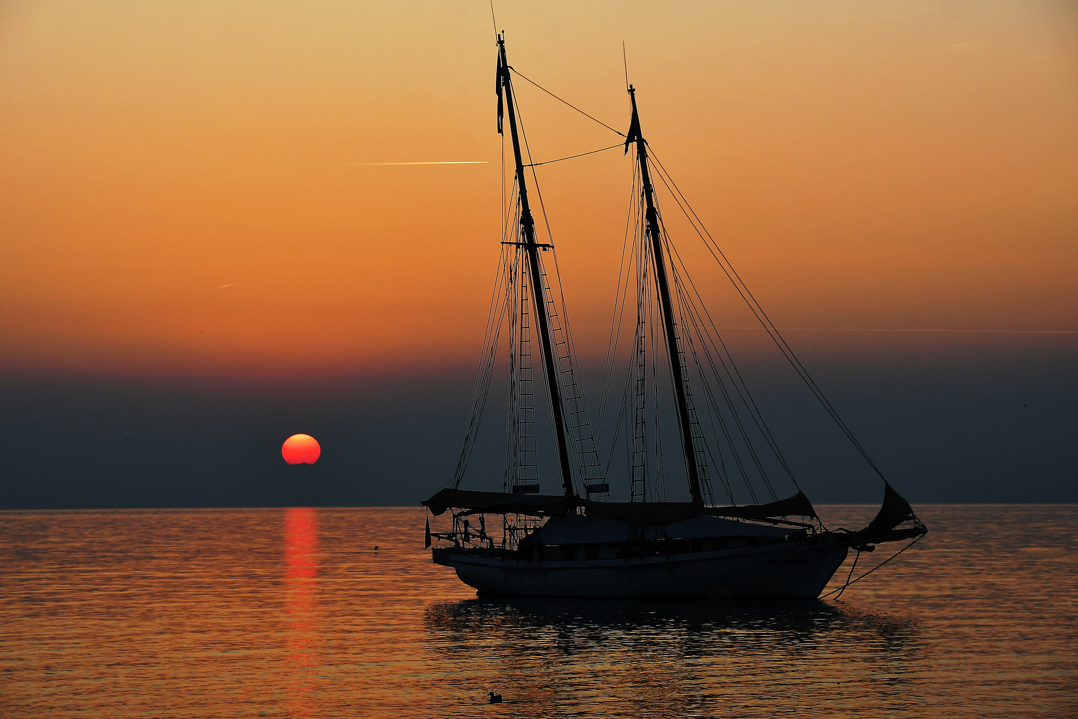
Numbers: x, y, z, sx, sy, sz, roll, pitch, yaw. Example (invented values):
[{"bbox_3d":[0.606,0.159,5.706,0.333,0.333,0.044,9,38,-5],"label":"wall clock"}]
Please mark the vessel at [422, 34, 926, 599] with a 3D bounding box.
[{"bbox_3d":[3.890,-1.640,122.930,19.300,18.400,4.900,-2,-3,36],"label":"vessel"}]

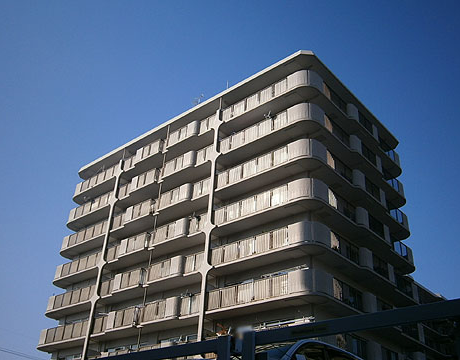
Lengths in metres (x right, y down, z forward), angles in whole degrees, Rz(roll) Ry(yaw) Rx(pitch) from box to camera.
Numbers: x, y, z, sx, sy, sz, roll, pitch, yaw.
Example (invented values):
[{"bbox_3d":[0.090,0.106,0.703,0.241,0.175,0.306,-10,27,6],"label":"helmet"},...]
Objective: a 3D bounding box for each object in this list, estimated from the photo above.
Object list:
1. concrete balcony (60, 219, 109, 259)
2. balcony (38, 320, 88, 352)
[{"bbox_3d":[-12.344,5.296,44.089,7.896,1.288,1.736,-22,-39,36],"label":"concrete balcony"},{"bbox_3d":[-12.794,12.503,39.799,7.896,1.288,1.736,-22,-39,36],"label":"balcony"}]

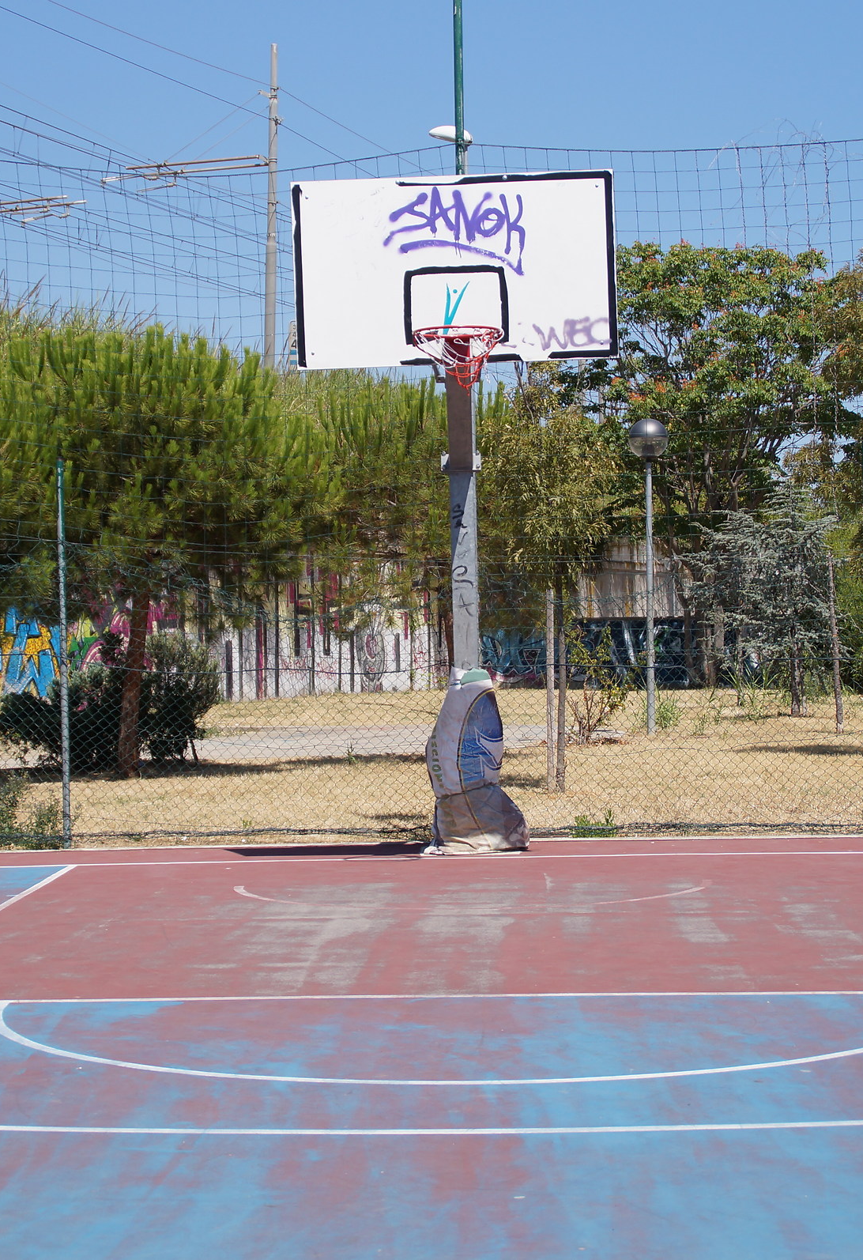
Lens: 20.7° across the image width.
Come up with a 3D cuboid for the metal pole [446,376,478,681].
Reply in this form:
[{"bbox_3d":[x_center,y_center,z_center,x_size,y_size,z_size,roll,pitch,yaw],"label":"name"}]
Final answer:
[{"bbox_3d":[0.200,-0.179,14.900,0.165,2.952,0.165,-1,0,1],"label":"metal pole"}]

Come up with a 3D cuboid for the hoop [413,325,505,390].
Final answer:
[{"bbox_3d":[0.145,-1.459,12.850,0.490,0.321,0.500,-1,0,1],"label":"hoop"}]

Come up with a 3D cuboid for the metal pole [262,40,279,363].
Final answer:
[{"bbox_3d":[-3.345,-8.518,49.500,0.220,7.463,0.220,1,0,1],"label":"metal pole"}]

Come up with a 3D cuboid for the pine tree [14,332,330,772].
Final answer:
[{"bbox_3d":[-2.614,-0.776,23.800,3.200,4.461,3.100,-1,0,1],"label":"pine tree"}]

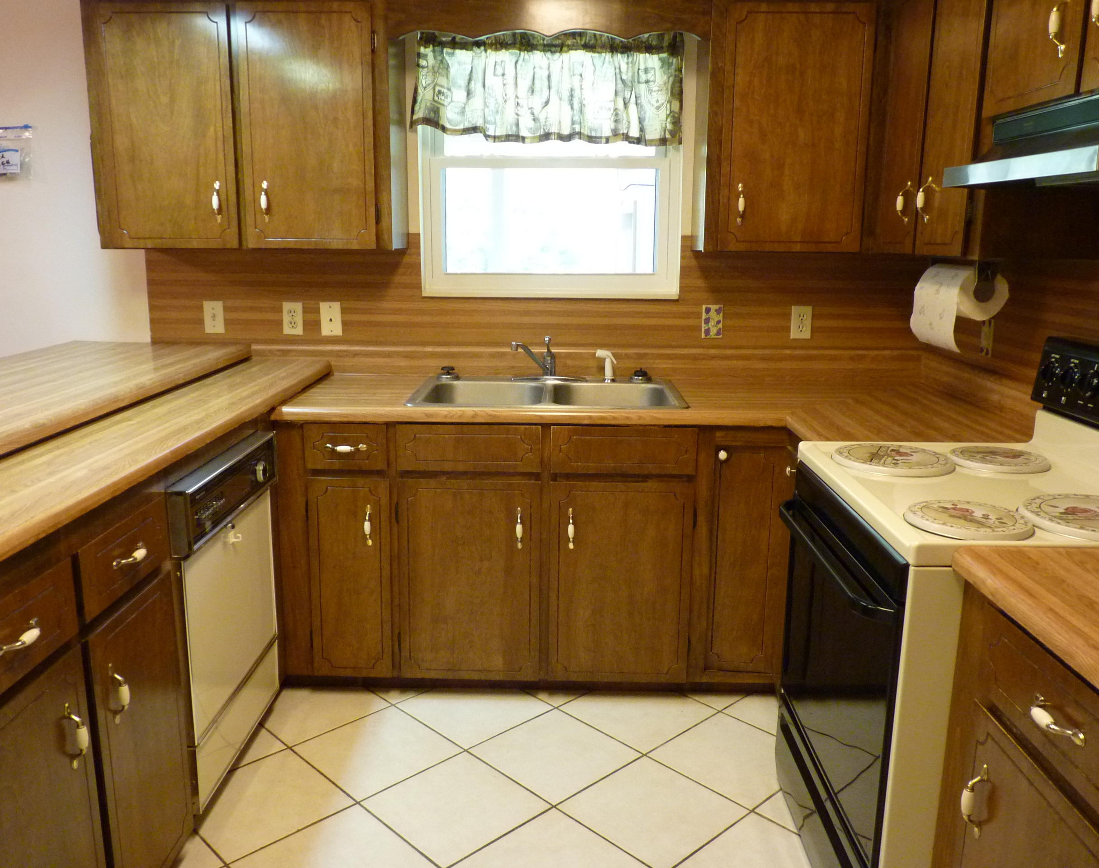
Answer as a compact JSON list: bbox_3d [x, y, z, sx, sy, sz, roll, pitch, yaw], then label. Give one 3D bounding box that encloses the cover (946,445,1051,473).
[{"bbox_3d":[0.990,0.055,1.989,0.203,0.017,0.203,1,12,1],"label":"cover"}]

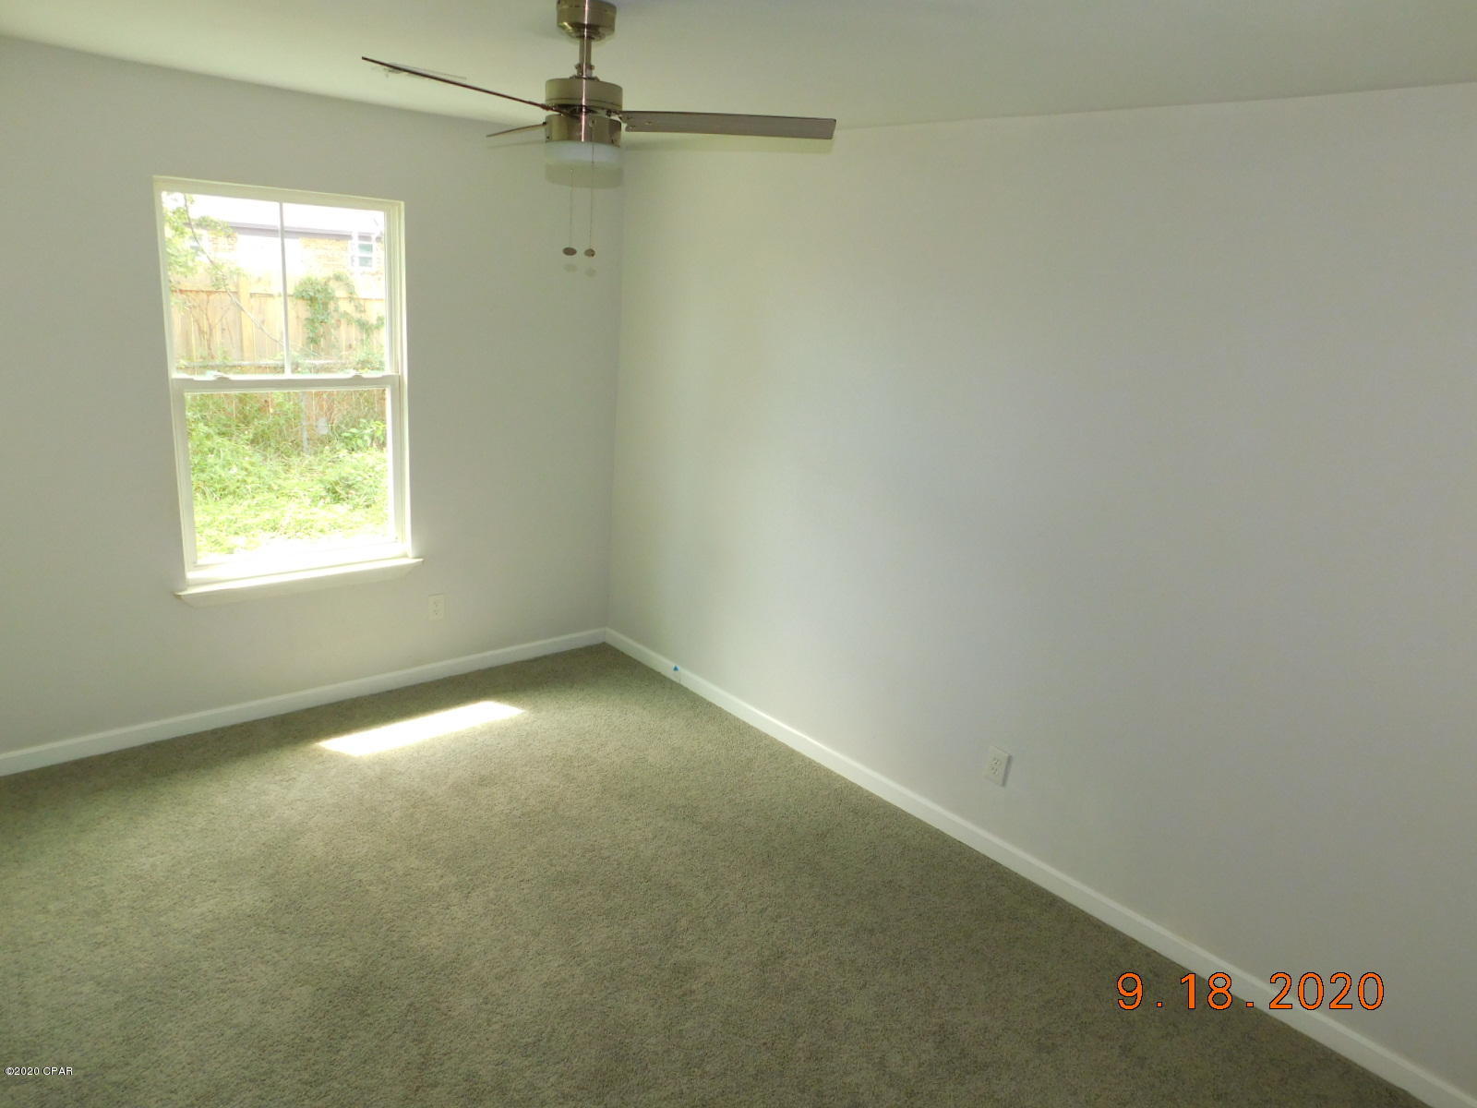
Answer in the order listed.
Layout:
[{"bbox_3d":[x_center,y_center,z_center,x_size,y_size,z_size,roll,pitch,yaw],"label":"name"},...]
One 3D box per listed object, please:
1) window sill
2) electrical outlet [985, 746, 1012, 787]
[{"bbox_3d":[-1.766,0.121,4.003,0.967,0.078,0.090,-10,21,-41],"label":"window sill"},{"bbox_3d":[0.887,0.731,3.370,0.009,0.118,0.074,-10,21,-41],"label":"electrical outlet"}]

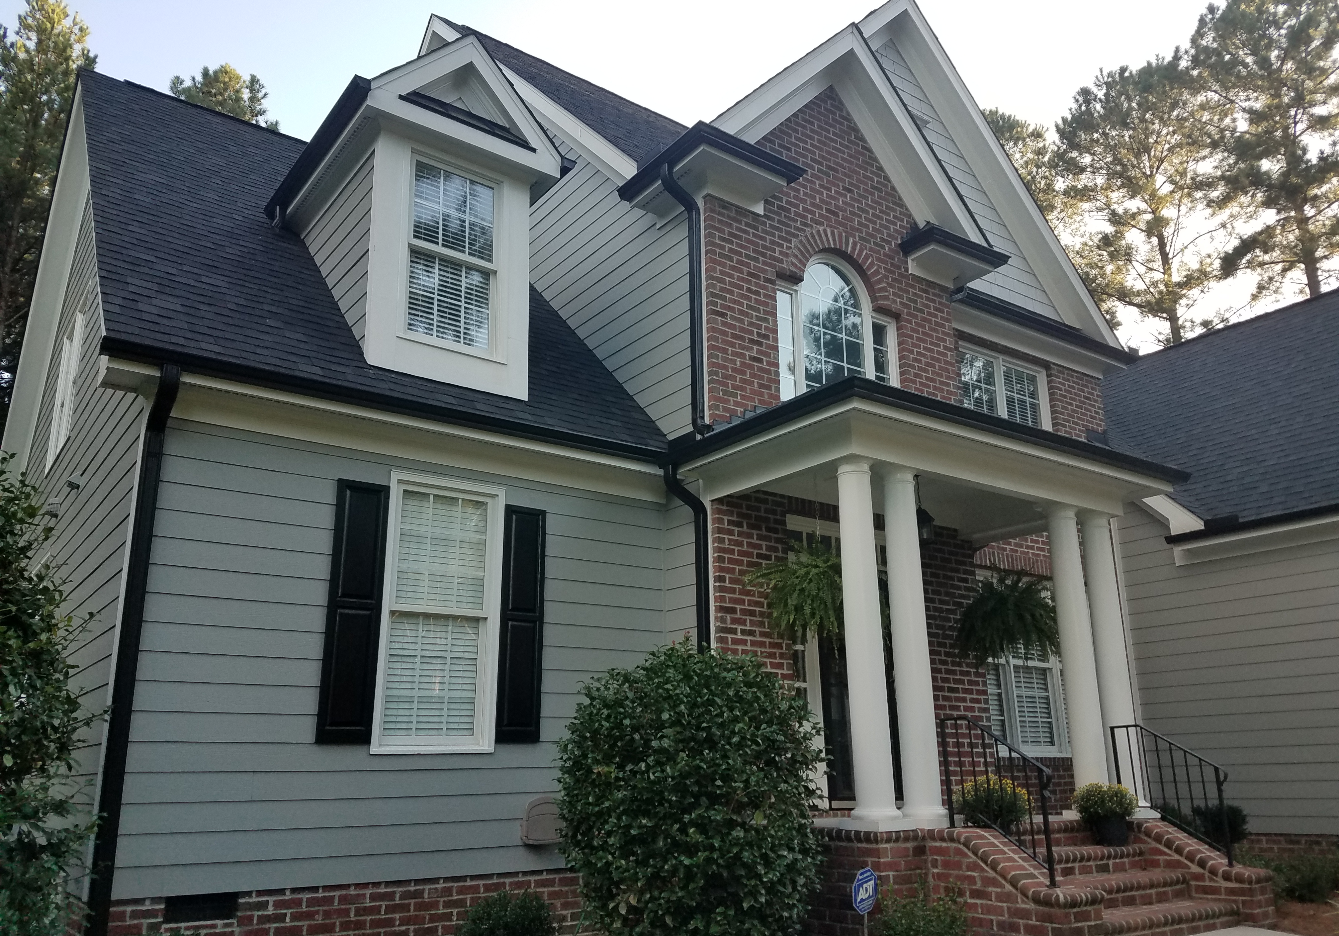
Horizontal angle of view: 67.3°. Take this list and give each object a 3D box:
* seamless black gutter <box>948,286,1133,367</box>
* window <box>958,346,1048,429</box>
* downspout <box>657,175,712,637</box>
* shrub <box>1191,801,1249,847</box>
[{"bbox_3d":[4.697,-1.720,12.445,3.960,0.170,0.150,11,-20,-35],"label":"seamless black gutter"},{"bbox_3d":[4.098,-0.598,12.117,1.880,1.650,0.120,11,-20,-35],"label":"window"},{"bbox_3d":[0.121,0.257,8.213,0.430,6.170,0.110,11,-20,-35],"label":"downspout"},{"bbox_3d":[5.781,3.771,10.564,0.560,0.540,0.560,11,-20,-35],"label":"shrub"}]

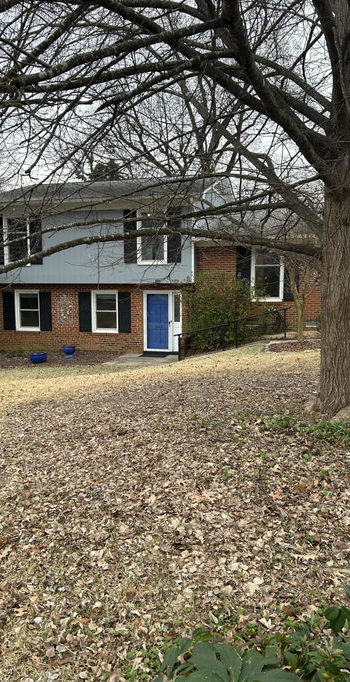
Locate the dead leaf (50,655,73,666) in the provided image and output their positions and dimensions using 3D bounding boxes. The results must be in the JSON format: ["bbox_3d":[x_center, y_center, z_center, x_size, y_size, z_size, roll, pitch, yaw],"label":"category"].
[{"bbox_3d":[-0.463,1.296,2.089,0.100,0.020,0.040,-3,7,-27],"label":"dead leaf"}]

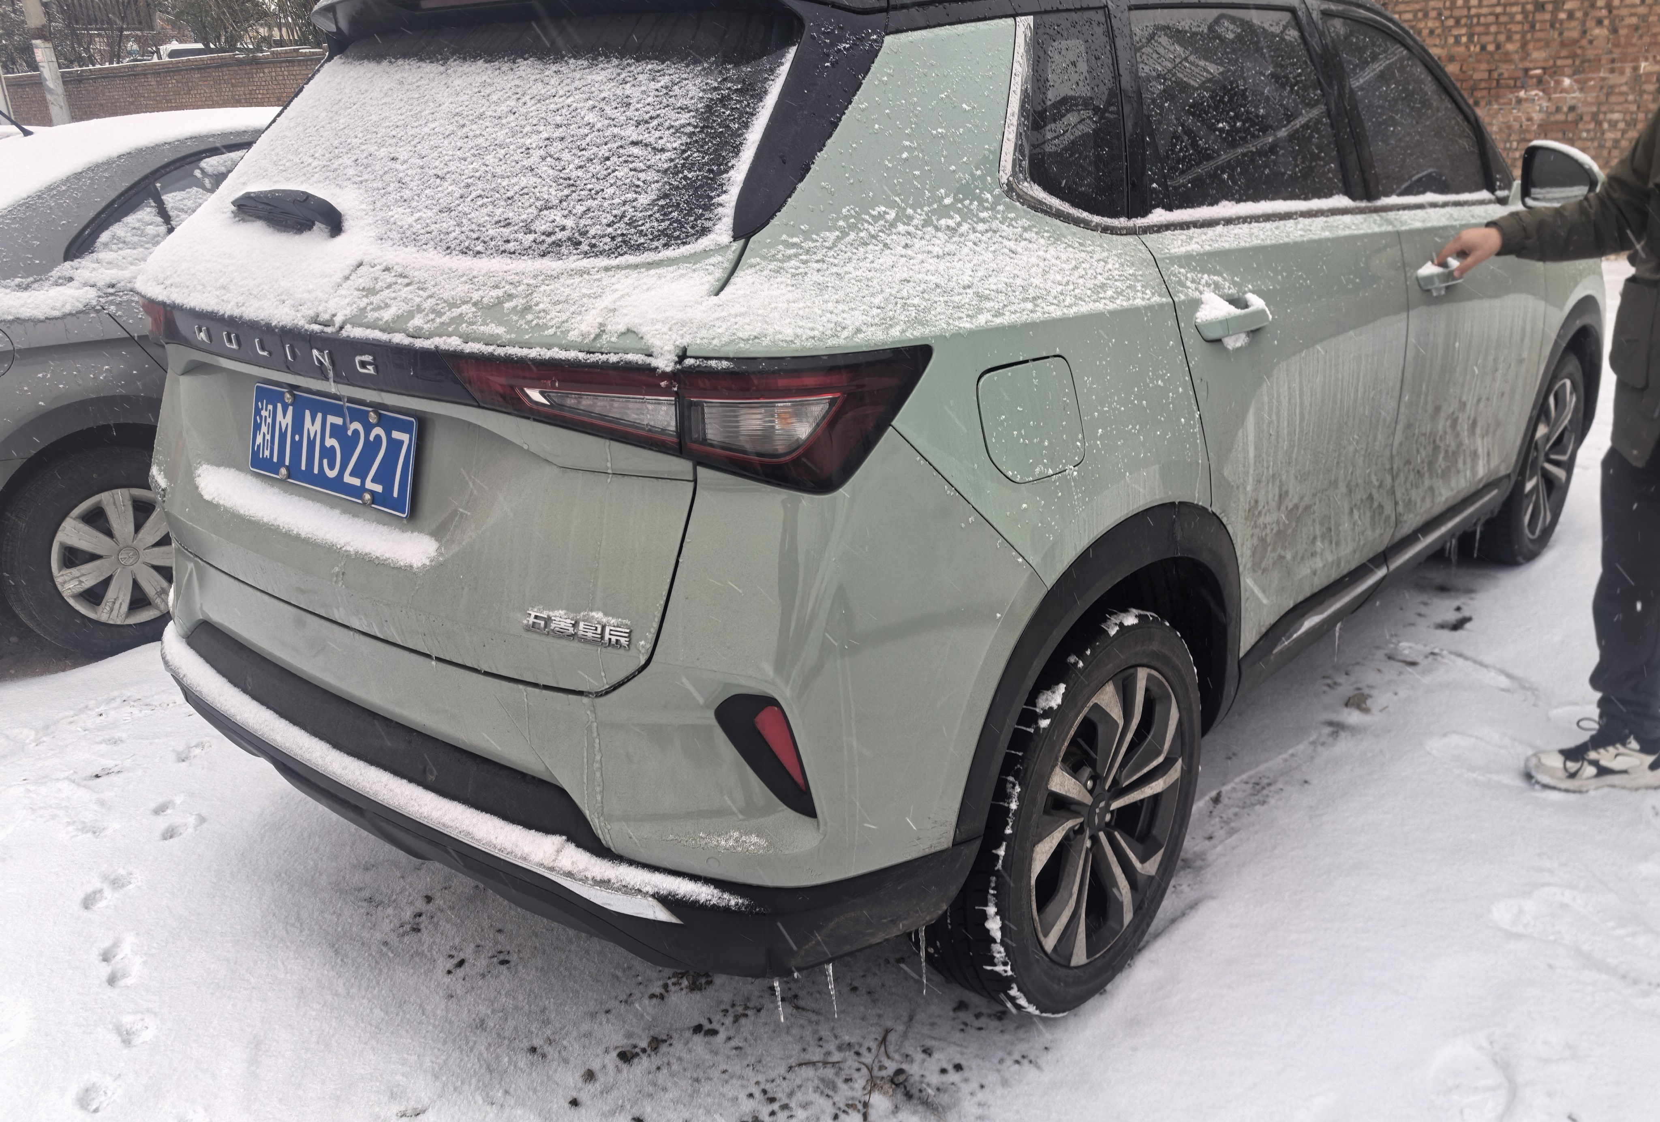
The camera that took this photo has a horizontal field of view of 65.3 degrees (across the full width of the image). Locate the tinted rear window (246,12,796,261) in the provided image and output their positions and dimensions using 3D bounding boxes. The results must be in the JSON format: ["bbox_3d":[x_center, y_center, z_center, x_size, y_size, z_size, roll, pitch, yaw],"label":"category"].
[{"bbox_3d":[-0.553,-0.631,1.930,1.280,0.410,0.075,15,-17,38],"label":"tinted rear window"}]

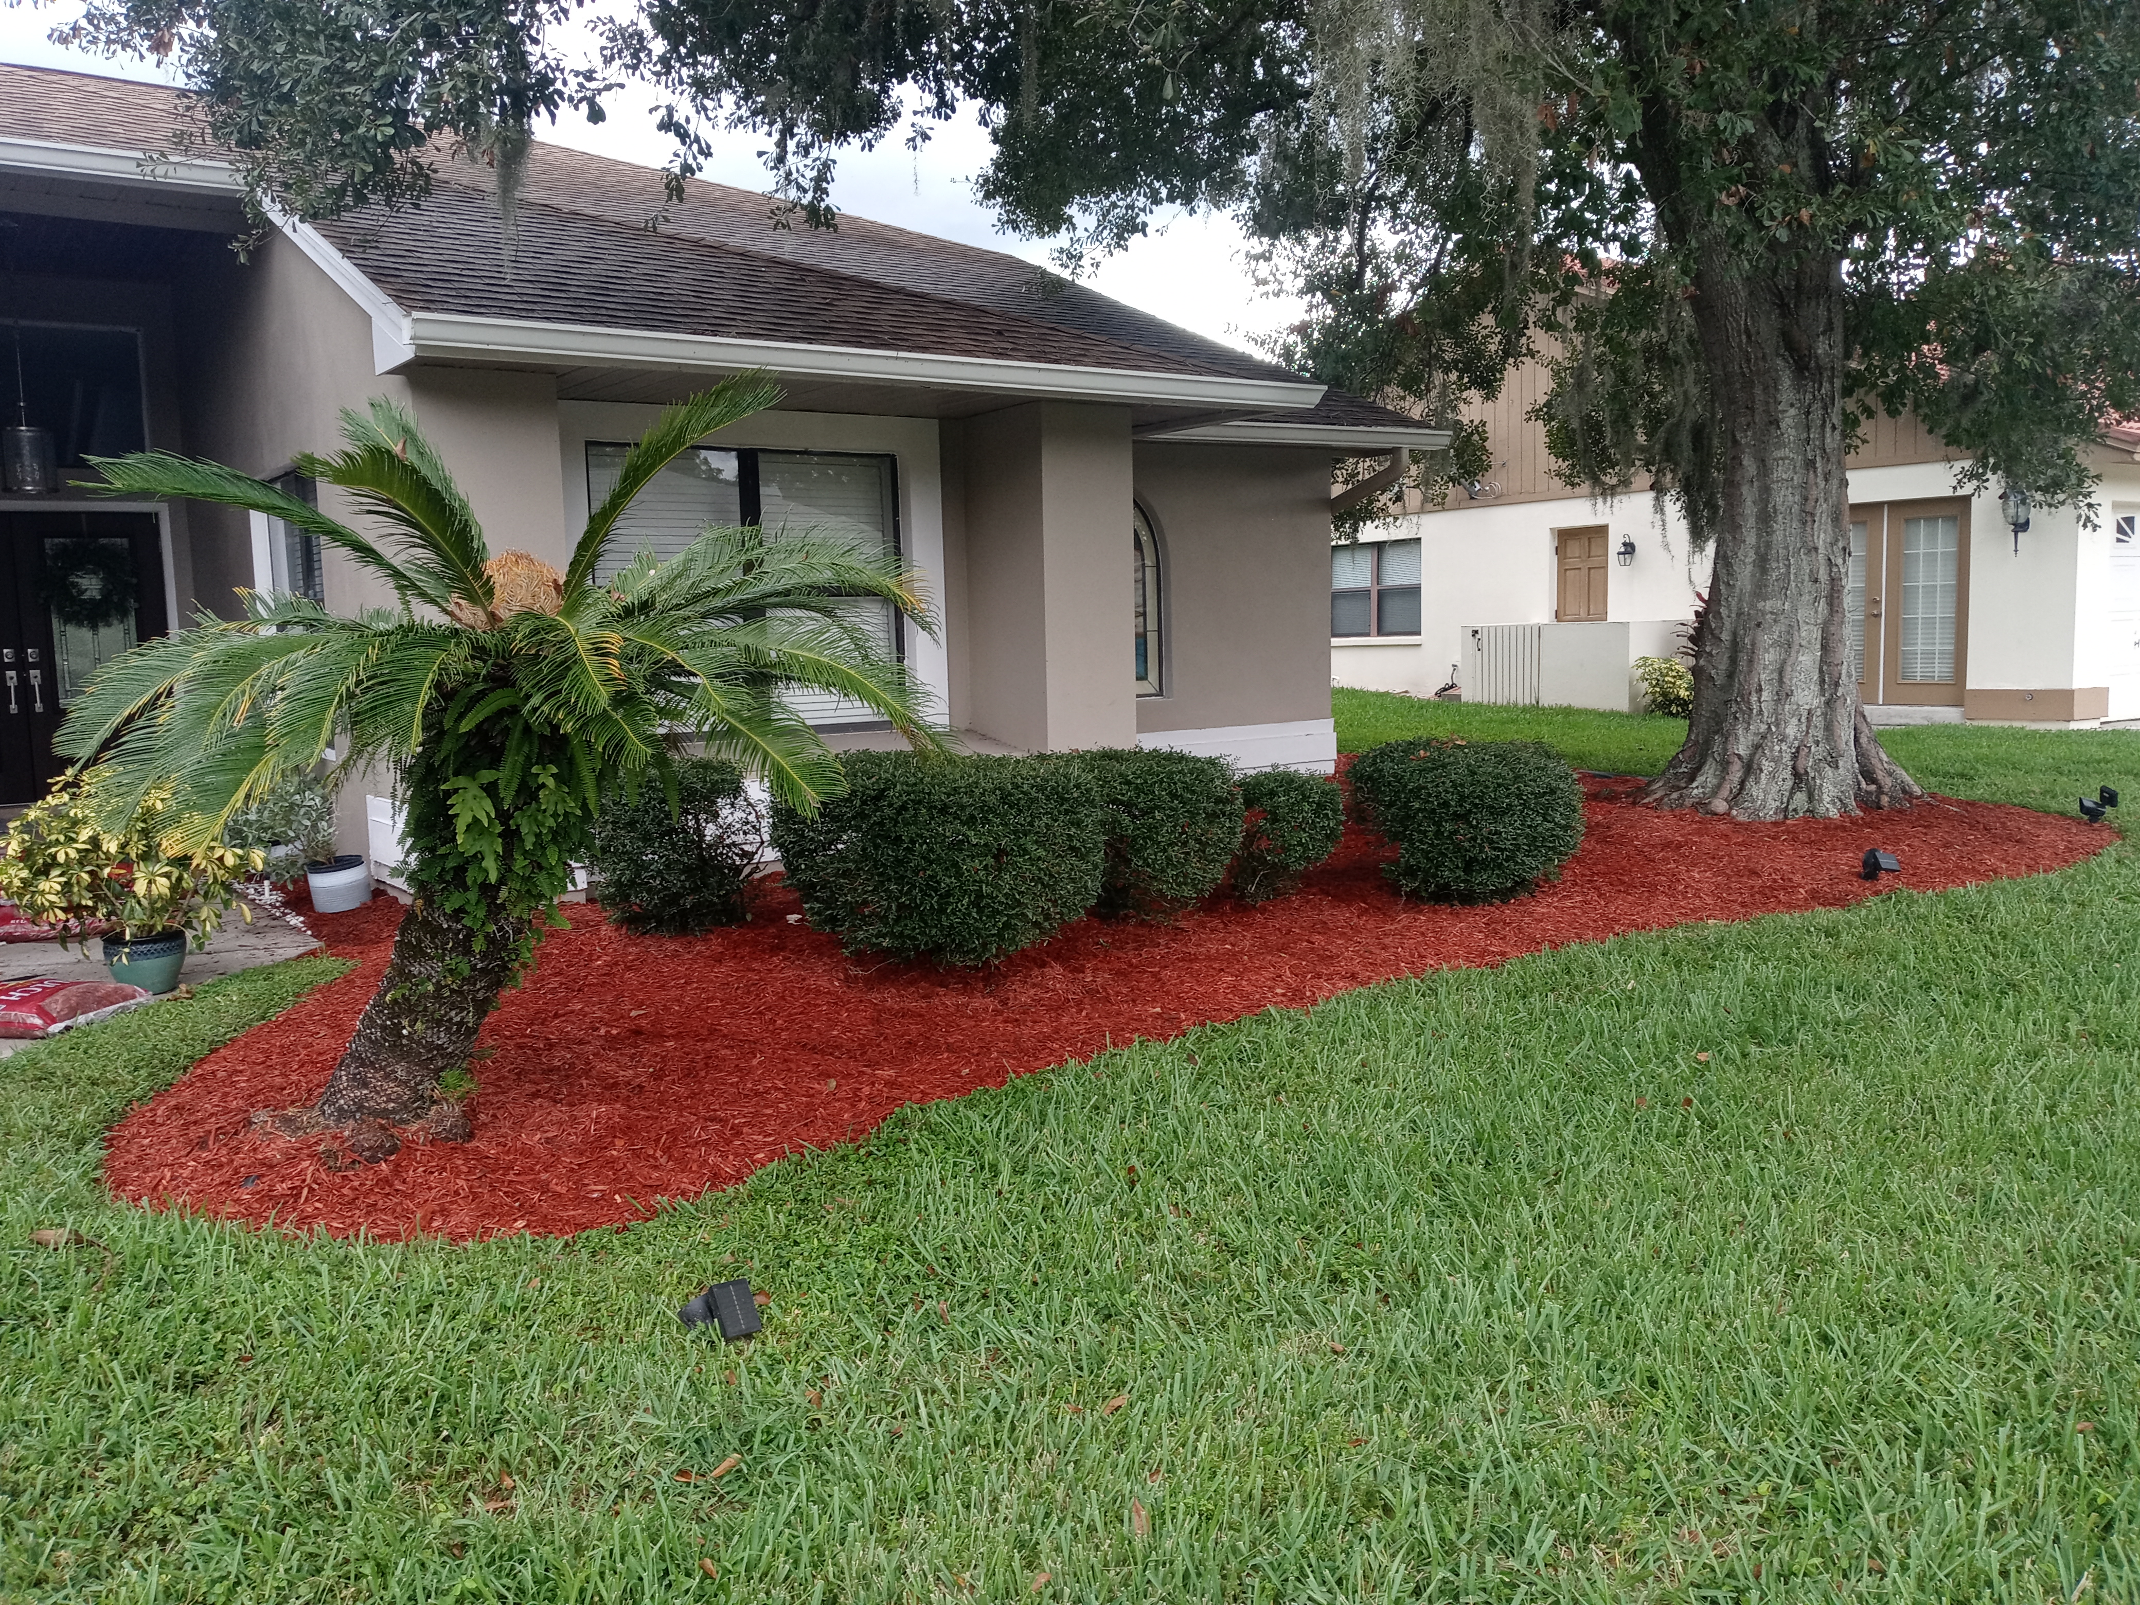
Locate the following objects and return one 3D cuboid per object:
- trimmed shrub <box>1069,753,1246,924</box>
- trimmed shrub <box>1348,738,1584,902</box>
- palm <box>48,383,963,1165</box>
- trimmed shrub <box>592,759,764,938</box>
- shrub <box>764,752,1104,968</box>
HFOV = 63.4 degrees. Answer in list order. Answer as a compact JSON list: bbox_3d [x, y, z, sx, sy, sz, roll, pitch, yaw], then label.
[{"bbox_3d":[0.365,0.125,7.770,0.840,0.700,0.820,-1,6,0],"label":"trimmed shrub"},{"bbox_3d":[1.860,0.070,8.160,1.070,0.700,1.020,-1,6,0],"label":"trimmed shrub"},{"bbox_3d":[-1.587,-0.137,4.863,2.450,2.030,2.250,-1,6,0],"label":"palm"},{"bbox_3d":[-1.710,0.170,7.520,0.780,0.720,0.760,-6,8,-36],"label":"trimmed shrub"},{"bbox_3d":[-0.540,0.200,7.060,1.250,0.760,1.150,-6,8,-36],"label":"shrub"}]

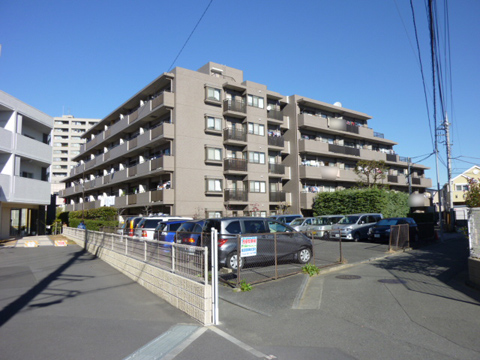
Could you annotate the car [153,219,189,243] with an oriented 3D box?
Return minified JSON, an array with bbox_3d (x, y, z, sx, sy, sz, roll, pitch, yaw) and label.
[{"bbox_3d":[-2.363,2.750,16.762,3.550,1.570,1.530,3,-7,-36],"label":"car"}]

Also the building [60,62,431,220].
[{"bbox_3d":[-0.986,-0.711,59.719,45.394,16.800,44.500,3,-7,-37],"label":"building"}]

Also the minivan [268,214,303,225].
[{"bbox_3d":[3.345,3.827,29.568,4.400,1.750,1.690,4,-7,-40],"label":"minivan"}]

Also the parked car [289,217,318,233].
[{"bbox_3d":[5.016,3.760,27.866,4.100,1.500,1.680,4,-7,-40],"label":"parked car"}]

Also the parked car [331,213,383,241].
[{"bbox_3d":[7.964,3.151,23.605,4.650,1.790,1.730,4,-7,-41],"label":"parked car"}]

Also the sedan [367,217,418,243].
[{"bbox_3d":[9.866,3.164,22.398,4.150,1.470,1.690,4,-7,-40],"label":"sedan"}]

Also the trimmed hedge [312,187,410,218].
[{"bbox_3d":[9.892,2.753,28.982,3.916,3.573,6.267,4,-7,-39],"label":"trimmed hedge"}]

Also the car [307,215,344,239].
[{"bbox_3d":[6.395,3.401,25.440,3.400,1.700,1.475,4,-7,-41],"label":"car"}]

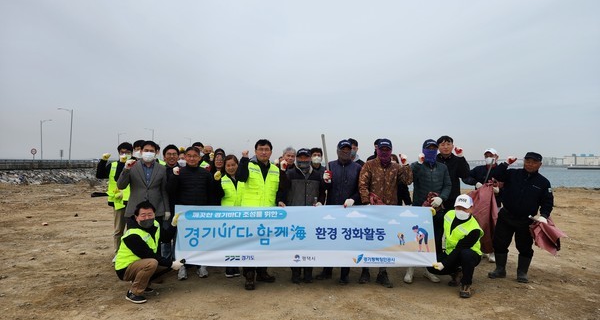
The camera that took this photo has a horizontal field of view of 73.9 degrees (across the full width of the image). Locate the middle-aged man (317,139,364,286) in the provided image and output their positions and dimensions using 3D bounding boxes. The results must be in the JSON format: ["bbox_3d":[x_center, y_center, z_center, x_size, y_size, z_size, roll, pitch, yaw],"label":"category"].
[{"bbox_3d":[0.519,0.630,4.870,0.560,1.737,0.500,0,-1,1],"label":"middle-aged man"}]

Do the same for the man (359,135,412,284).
[{"bbox_3d":[1.047,0.624,4.890,0.654,1.760,0.450,0,-1,5],"label":"man"}]

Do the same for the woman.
[{"bbox_3d":[-0.861,0.718,5.249,0.443,1.580,0.380,0,-1,-4],"label":"woman"}]

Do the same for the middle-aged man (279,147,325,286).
[{"bbox_3d":[0.057,0.681,5.069,0.603,1.650,0.420,0,-1,0],"label":"middle-aged man"}]

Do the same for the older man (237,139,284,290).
[{"bbox_3d":[-0.488,0.626,4.870,0.567,1.755,0.450,0,-1,-2],"label":"older man"}]

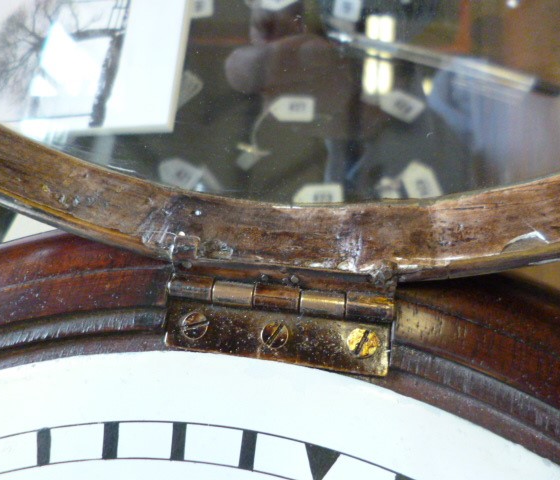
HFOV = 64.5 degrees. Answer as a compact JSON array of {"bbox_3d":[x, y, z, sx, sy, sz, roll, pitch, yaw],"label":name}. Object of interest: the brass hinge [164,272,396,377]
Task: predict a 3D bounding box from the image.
[{"bbox_3d":[-0.002,0.017,0.095,0.050,0.007,0.017,4,79,13],"label":"brass hinge"}]

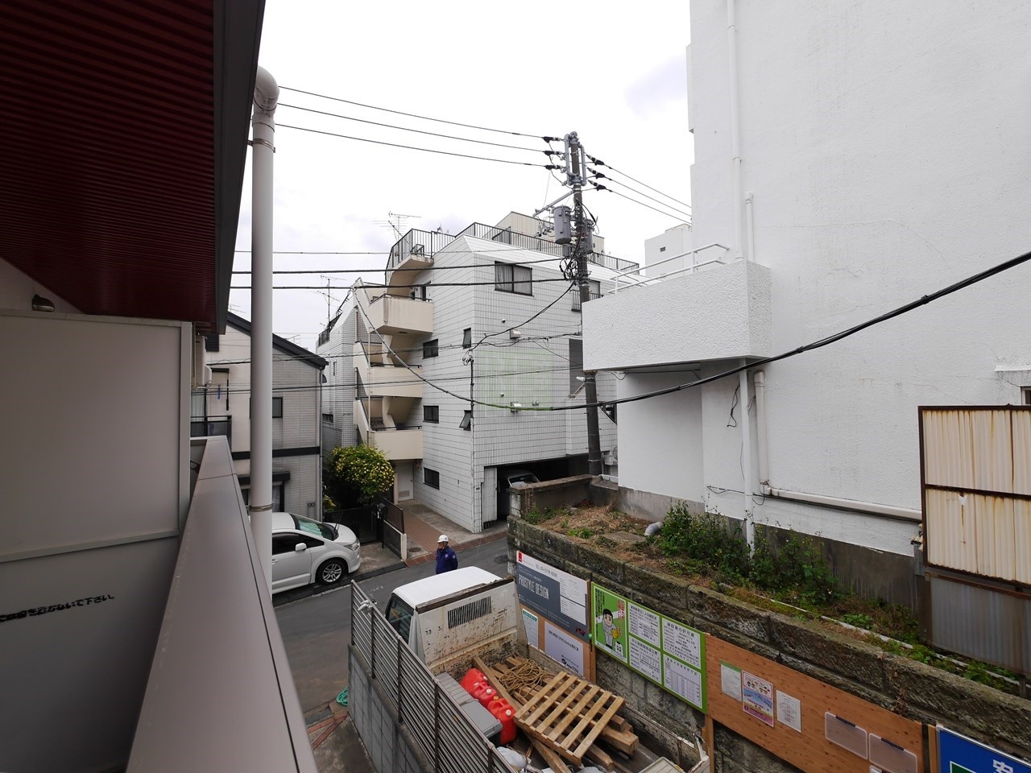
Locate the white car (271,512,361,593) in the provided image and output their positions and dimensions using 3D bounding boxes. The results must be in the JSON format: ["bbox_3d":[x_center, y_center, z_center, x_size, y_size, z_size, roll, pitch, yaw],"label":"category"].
[{"bbox_3d":[-6.322,4.241,10.350,4.650,1.660,1.770,1,-3,-40],"label":"white car"}]

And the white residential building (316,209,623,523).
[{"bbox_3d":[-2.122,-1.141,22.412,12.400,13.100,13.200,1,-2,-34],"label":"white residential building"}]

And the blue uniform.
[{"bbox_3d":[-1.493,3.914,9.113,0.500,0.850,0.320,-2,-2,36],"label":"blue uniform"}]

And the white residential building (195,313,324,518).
[{"bbox_3d":[-10.651,1.562,14.524,6.500,7.500,8.000,1,-2,-34],"label":"white residential building"}]

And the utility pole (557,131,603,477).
[{"bbox_3d":[1.923,-0.943,11.283,1.000,11.950,0.800,-4,0,-34],"label":"utility pole"}]

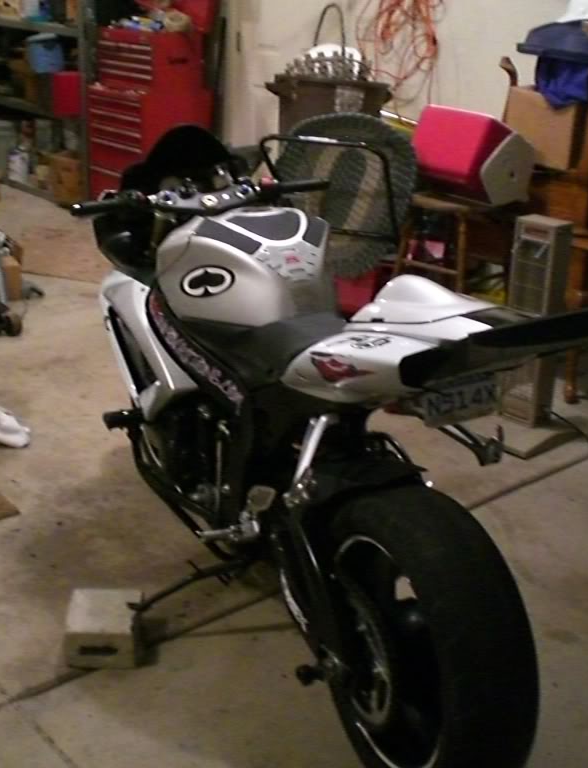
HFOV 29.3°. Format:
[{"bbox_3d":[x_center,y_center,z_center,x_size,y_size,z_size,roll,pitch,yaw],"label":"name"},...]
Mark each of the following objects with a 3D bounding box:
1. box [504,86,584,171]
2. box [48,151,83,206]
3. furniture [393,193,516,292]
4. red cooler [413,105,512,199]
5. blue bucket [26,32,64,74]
[{"bbox_3d":[0.991,-0.966,4.200,0.240,0.260,0.320,-15,27,-37],"label":"box"},{"bbox_3d":[-1.333,-1.339,7.308,0.300,0.290,0.330,-15,27,-37],"label":"box"},{"bbox_3d":[0.644,-0.360,4.356,0.420,0.750,0.420,-15,27,-37],"label":"furniture"},{"bbox_3d":[0.690,-0.865,4.290,0.320,0.270,0.350,18,4,-44],"label":"red cooler"},{"bbox_3d":[-1.593,-2.130,7.262,0.230,0.265,0.240,1,21,0],"label":"blue bucket"}]

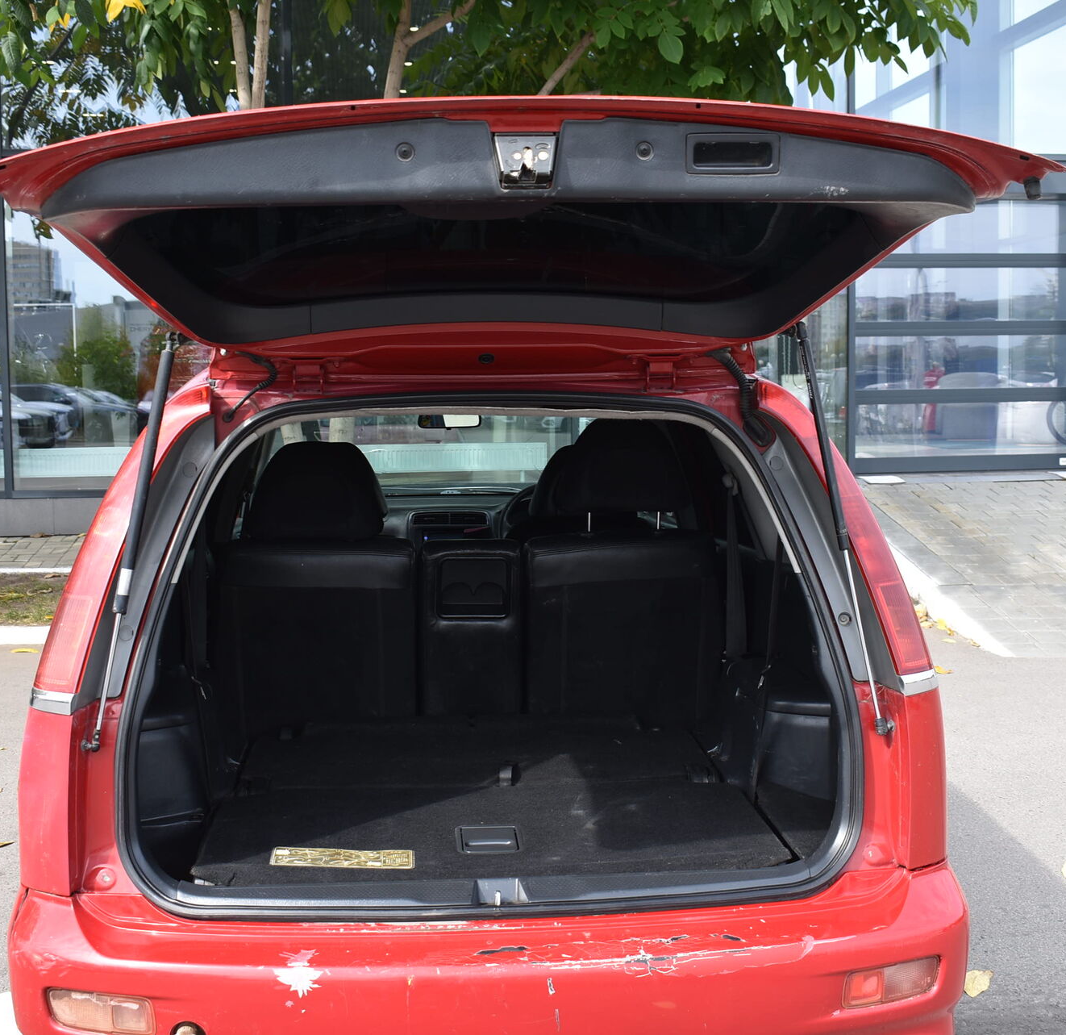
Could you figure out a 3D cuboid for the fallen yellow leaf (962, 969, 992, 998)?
[{"bbox_3d":[1.051,1.105,3.470,0.068,0.030,0.095,-1,4,0],"label":"fallen yellow leaf"}]

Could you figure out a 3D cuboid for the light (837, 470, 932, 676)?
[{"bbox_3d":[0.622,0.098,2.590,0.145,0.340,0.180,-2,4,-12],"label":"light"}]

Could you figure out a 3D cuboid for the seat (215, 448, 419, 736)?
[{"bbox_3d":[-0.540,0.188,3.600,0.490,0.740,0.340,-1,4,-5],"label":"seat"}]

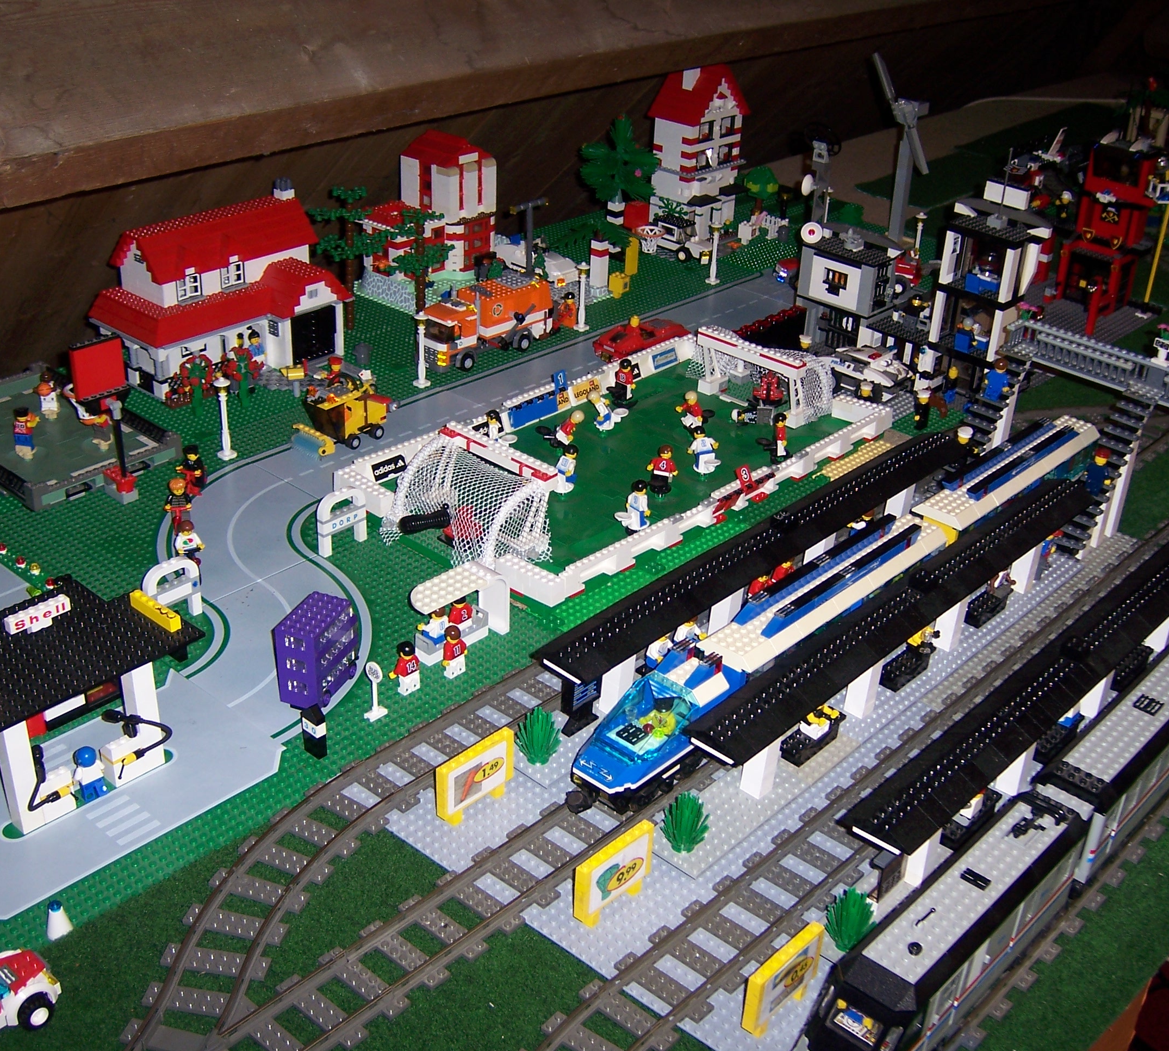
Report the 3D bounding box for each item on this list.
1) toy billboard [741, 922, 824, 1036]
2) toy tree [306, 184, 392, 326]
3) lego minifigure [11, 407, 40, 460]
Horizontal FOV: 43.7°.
[{"bbox_3d":[0.115,0.266,0.850,0.009,0.050,0.064,26,37,35],"label":"toy billboard"},{"bbox_3d":[-0.273,-0.319,1.715,0.066,0.168,0.086,26,36,35],"label":"toy tree"},{"bbox_3d":[-0.528,-0.084,1.375,0.025,0.047,0.022,14,31,19],"label":"lego minifigure"}]

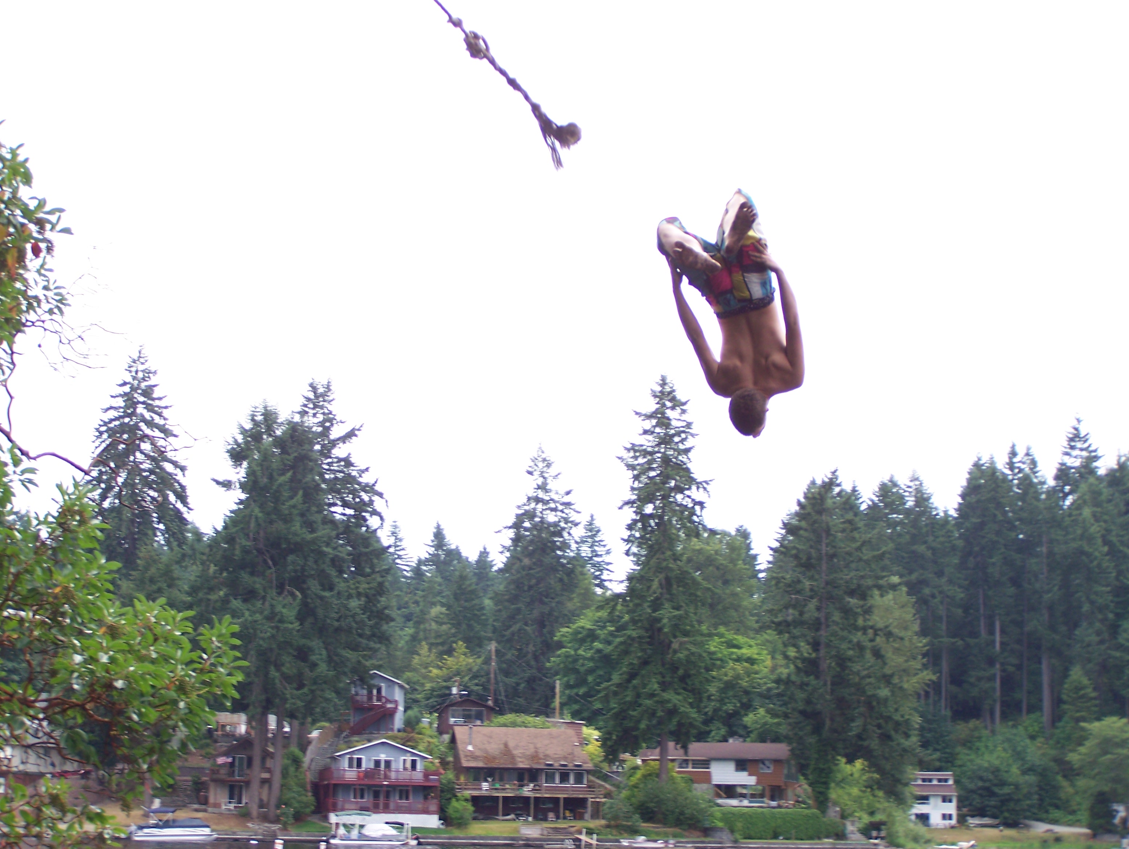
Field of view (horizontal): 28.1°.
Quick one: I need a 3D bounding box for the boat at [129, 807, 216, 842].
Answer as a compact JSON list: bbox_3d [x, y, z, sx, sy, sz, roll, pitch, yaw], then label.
[{"bbox_3d":[-31.984,32.597,184.000,6.700,2.650,2.500,1,-10,0],"label":"boat"}]

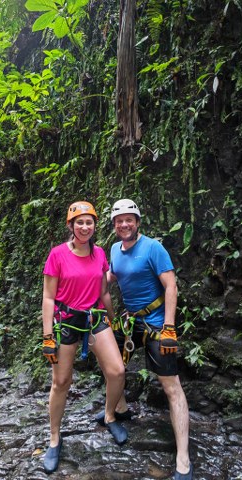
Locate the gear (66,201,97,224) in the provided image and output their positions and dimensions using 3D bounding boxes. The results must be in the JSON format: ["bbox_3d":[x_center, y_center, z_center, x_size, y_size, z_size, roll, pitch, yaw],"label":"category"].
[{"bbox_3d":[-0.264,-0.194,2.300,0.205,0.160,0.255,0,1,-17],"label":"gear"}]

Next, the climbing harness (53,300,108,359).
[{"bbox_3d":[-0.276,0.604,2.270,0.350,0.380,0.260,0,1,-20],"label":"climbing harness"}]

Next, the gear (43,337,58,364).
[{"bbox_3d":[-0.470,0.734,2.230,0.095,0.195,0.100,0,1,10],"label":"gear"}]

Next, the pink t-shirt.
[{"bbox_3d":[-0.308,0.267,2.280,0.420,0.490,0.250,0,1,-18],"label":"pink t-shirt"}]

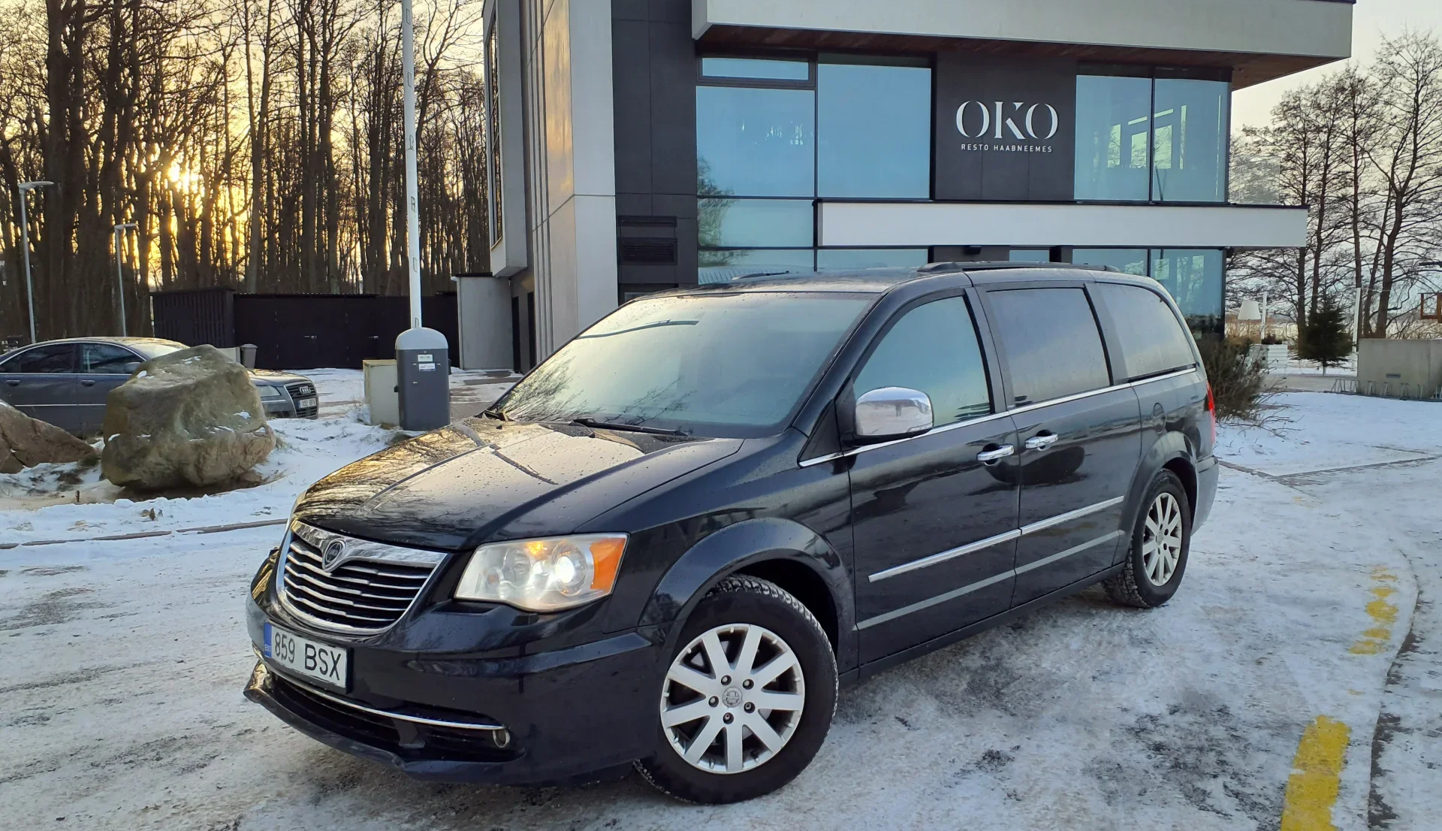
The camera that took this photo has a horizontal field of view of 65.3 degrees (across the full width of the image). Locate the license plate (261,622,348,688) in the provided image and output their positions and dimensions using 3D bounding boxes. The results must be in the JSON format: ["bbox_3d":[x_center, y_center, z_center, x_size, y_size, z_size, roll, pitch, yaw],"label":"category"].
[{"bbox_3d":[-1.237,0.706,3.338,0.520,0.115,0.015,1,1,44],"label":"license plate"}]

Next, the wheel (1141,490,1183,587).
[{"bbox_3d":[2.138,0.613,5.638,0.180,0.465,0.465,4,7,44],"label":"wheel"}]

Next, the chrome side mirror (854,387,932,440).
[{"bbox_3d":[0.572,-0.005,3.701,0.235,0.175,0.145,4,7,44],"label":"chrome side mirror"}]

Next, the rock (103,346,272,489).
[{"bbox_3d":[-4.643,0.020,9.800,1.500,1.270,1.300,-3,6,-25],"label":"rock"}]

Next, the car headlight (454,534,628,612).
[{"bbox_3d":[-0.484,0.424,3.039,0.400,0.200,0.320,4,7,44],"label":"car headlight"}]

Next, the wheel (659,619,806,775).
[{"bbox_3d":[0.017,0.850,3.472,0.465,0.465,0.180,-3,6,-18],"label":"wheel"}]

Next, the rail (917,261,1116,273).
[{"bbox_3d":[1.467,-0.682,5.281,0.065,0.068,1.910,4,7,44],"label":"rail"}]

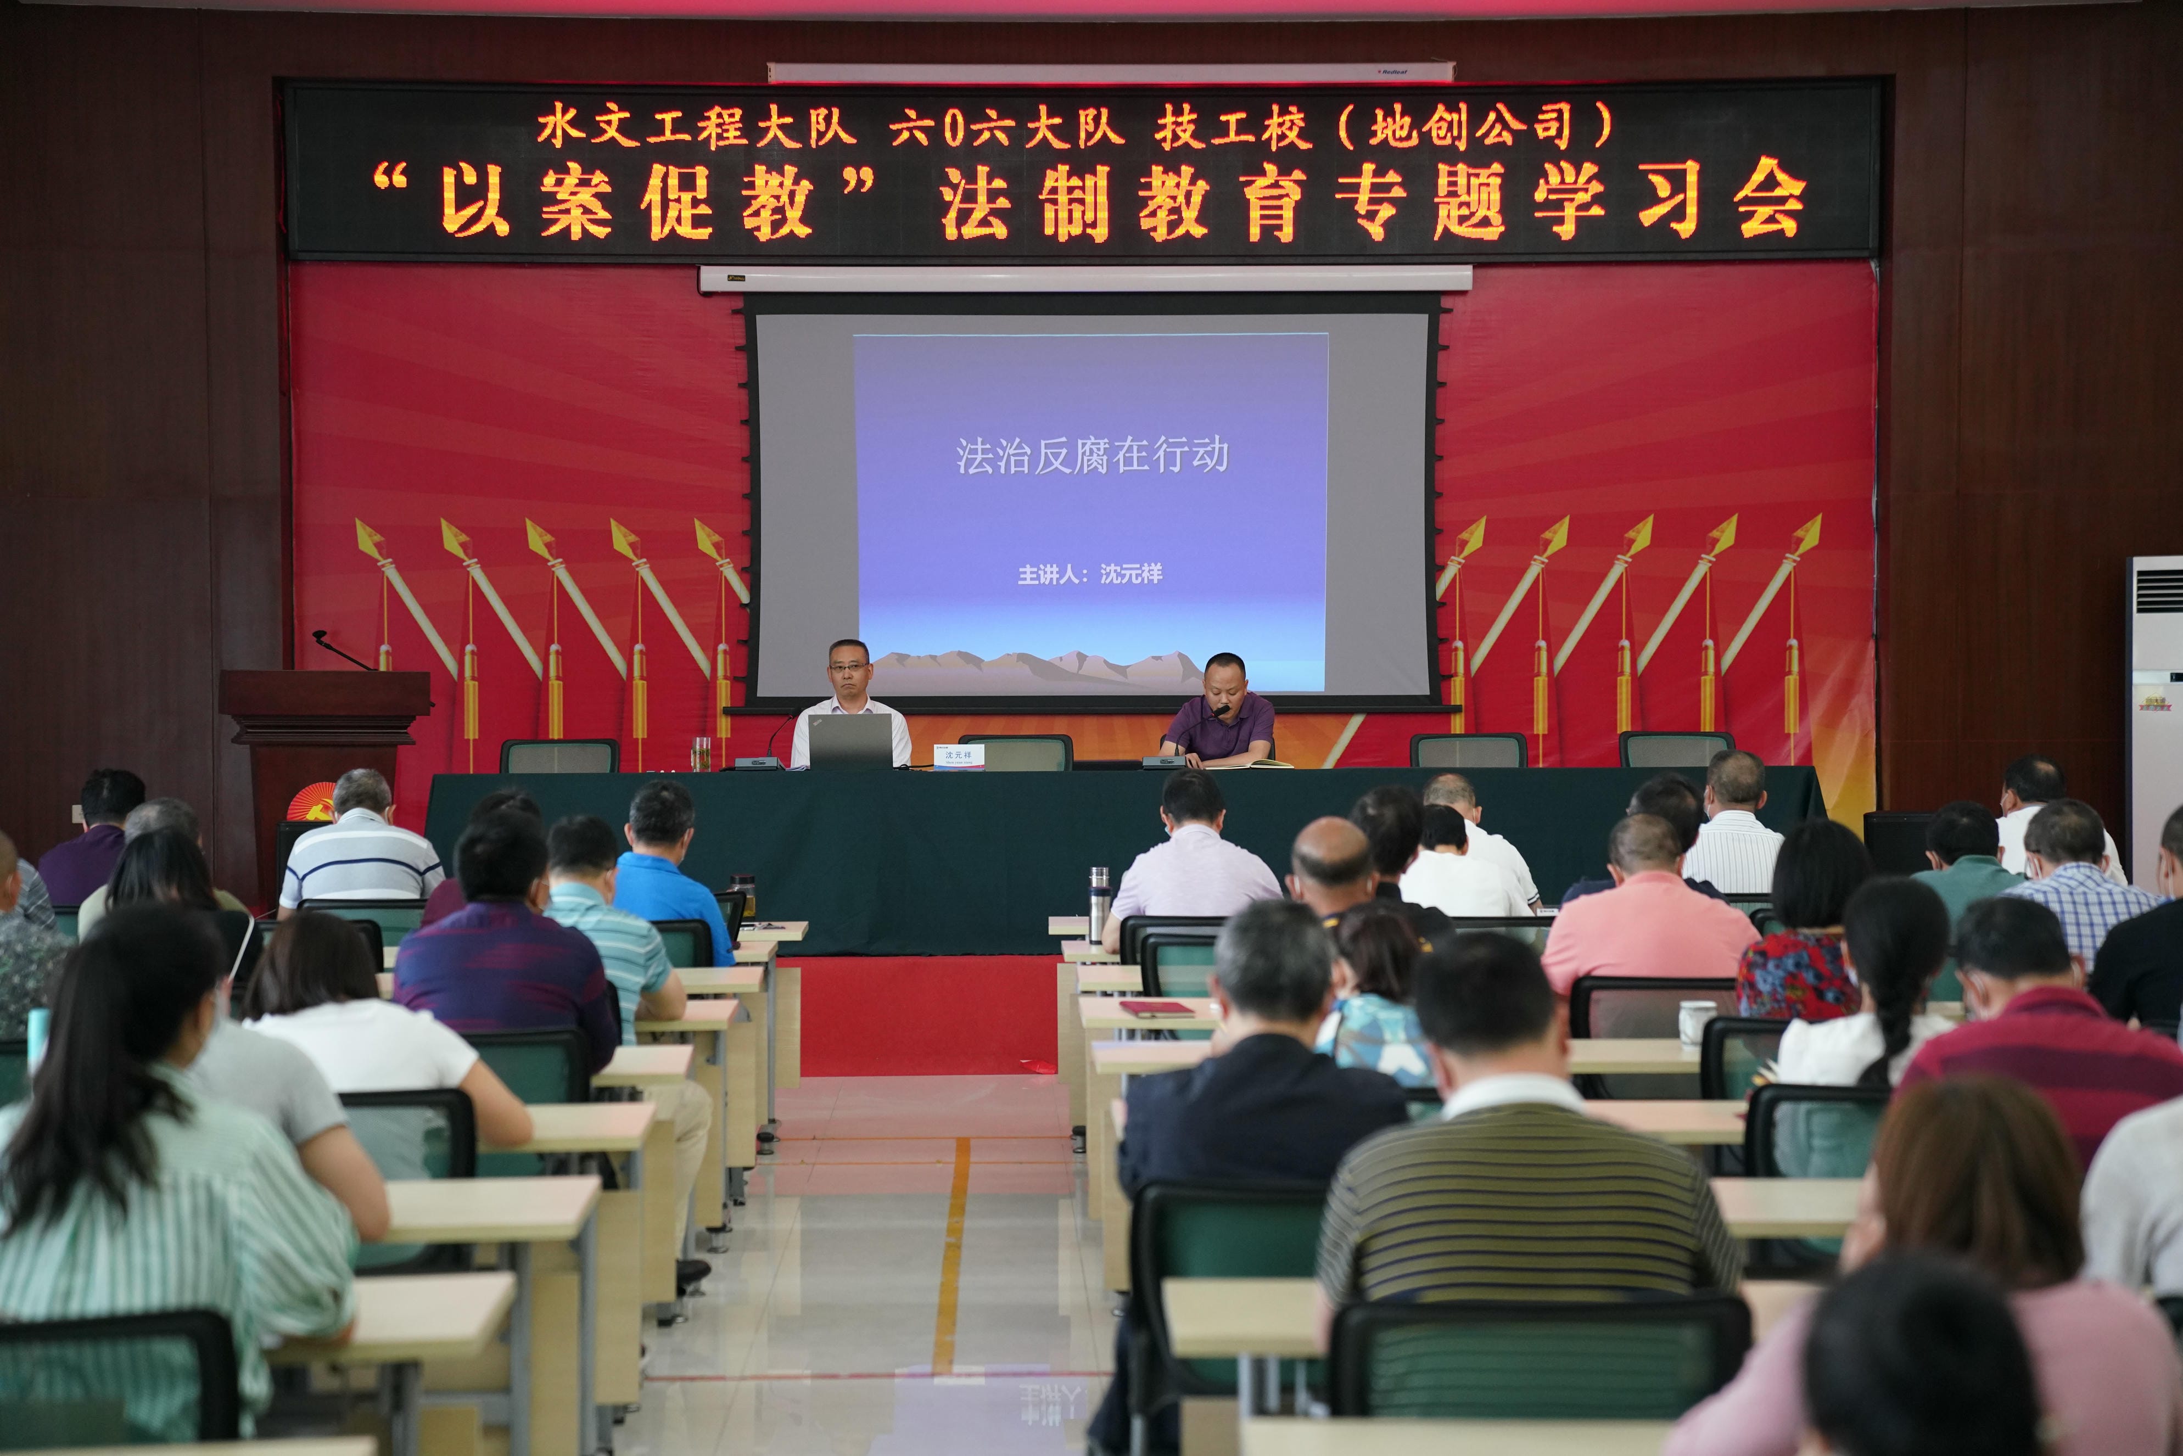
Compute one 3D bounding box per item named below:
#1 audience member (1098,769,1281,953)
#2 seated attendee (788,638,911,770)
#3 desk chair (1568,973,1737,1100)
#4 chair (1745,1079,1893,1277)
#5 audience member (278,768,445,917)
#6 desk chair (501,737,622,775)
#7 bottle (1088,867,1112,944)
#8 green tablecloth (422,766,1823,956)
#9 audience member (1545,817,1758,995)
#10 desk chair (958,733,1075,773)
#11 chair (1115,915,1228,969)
[{"bbox_3d":[0.305,0.778,13.000,0.550,1.300,0.750,0,1,-1],"label":"audience member"},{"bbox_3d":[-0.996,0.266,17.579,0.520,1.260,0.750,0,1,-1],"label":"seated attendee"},{"bbox_3d":[1.385,1.010,10.482,0.510,0.850,0.550,0,1,-1],"label":"desk chair"},{"bbox_3d":[1.397,1.052,7.812,0.510,0.850,0.550,0,1,-1],"label":"chair"},{"bbox_3d":[-2.636,0.787,15.350,0.570,1.289,0.780,0,0,-1],"label":"audience member"},{"bbox_3d":[-2.246,0.481,17.950,0.510,0.880,0.550,0,0,-1],"label":"desk chair"},{"bbox_3d":[0.028,0.563,13.420,0.068,0.247,0.068,0,1,-1],"label":"bottle"},{"bbox_3d":[0.131,0.523,17.200,5.600,0.750,0.620,0,1,-1],"label":"green tablecloth"},{"bbox_3d":[1.364,0.828,10.400,0.540,1.250,0.750,0,1,-1],"label":"audience member"},{"bbox_3d":[-0.309,0.458,17.736,0.510,0.850,0.550,0,1,-1],"label":"desk chair"},{"bbox_3d":[0.319,0.989,12.700,0.490,0.885,0.570,0,1,-1],"label":"chair"}]

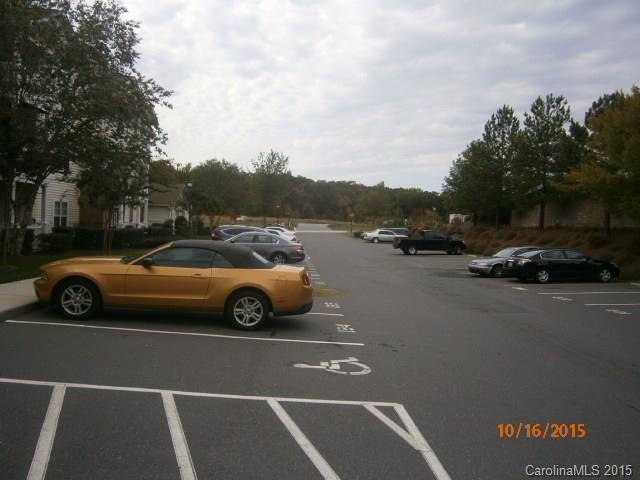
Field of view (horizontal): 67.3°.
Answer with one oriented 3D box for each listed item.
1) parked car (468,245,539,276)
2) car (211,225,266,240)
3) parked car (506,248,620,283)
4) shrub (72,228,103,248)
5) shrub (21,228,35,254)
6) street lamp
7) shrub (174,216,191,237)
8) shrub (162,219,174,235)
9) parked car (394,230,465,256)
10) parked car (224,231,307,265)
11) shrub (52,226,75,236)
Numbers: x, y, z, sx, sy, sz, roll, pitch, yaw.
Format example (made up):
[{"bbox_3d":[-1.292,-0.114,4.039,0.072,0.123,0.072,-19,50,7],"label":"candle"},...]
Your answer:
[{"bbox_3d":[9.700,1.105,23.950,4.750,1.420,1.800,0,1,-10],"label":"parked car"},{"bbox_3d":[-4.067,-0.013,27.750,4.500,1.640,1.820,4,1,-3],"label":"car"},{"bbox_3d":[11.052,1.149,21.857,4.800,1.450,1.800,1,1,-2],"label":"parked car"},{"bbox_3d":[-11.400,-0.050,23.600,1.470,1.000,1.250,2,1,-3],"label":"shrub"},{"bbox_3d":[-10.900,0.085,18.000,0.520,1.000,0.520,2,1,-3],"label":"shrub"},{"bbox_3d":[-8.959,-2.142,33.000,0.400,3.600,0.400,2,1,-3],"label":"street lamp"},{"bbox_3d":[-12.870,-1.260,45.000,1.500,1.870,1.500,2,1,-3],"label":"shrub"},{"bbox_3d":[-11.346,-1.011,36.000,0.900,1.200,0.900,2,1,-3],"label":"shrub"},{"bbox_3d":[8.650,0.210,37.700,5.400,1.860,1.900,1,2,-5],"label":"parked car"},{"bbox_3d":[-3.050,0.355,21.100,4.800,1.470,1.830,3,1,-3],"label":"parked car"},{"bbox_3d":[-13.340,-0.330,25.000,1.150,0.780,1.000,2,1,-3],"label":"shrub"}]

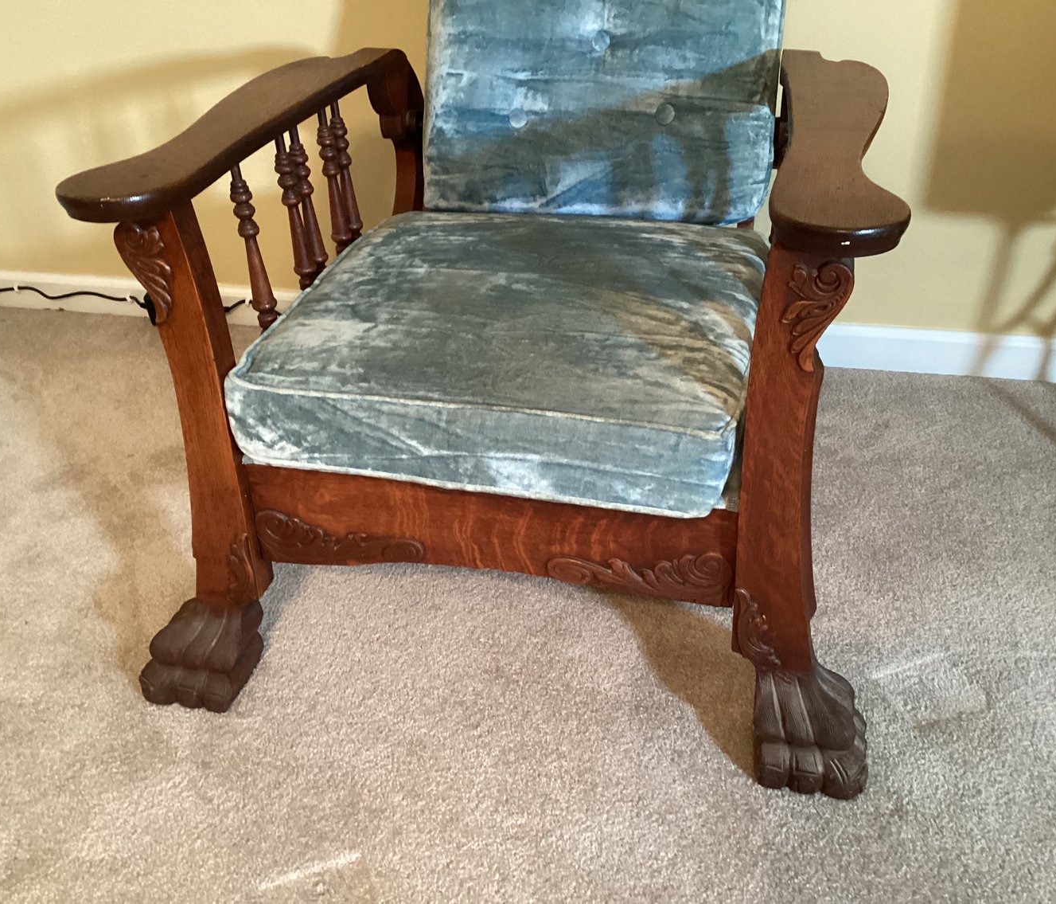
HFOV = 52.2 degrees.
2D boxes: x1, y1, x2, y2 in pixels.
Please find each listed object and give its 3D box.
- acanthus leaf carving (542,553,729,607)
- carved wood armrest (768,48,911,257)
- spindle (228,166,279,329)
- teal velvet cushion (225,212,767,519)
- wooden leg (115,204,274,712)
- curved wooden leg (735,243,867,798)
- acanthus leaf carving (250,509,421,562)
[{"bbox_3d":[0.117,0.125,1.143,0.197,0.071,0.011,5,32,11],"label":"acanthus leaf carving"},{"bbox_3d":[0.330,-0.351,1.164,0.126,0.027,0.701,5,32,11],"label":"carved wood armrest"},{"bbox_3d":[-0.316,-0.213,1.248,0.032,0.250,0.032,5,35,11],"label":"spindle"},{"bbox_3d":[-0.001,-0.146,1.290,0.524,0.137,0.520,5,32,11],"label":"teal velvet cushion"},{"bbox_3d":[-0.388,0.023,1.176,0.150,0.582,0.125,5,32,11],"label":"wooden leg"},{"bbox_3d":[0.284,0.078,1.044,0.150,0.582,0.125,5,32,11],"label":"curved wooden leg"},{"bbox_3d":[-0.209,0.099,1.207,0.196,0.071,0.011,5,32,11],"label":"acanthus leaf carving"}]

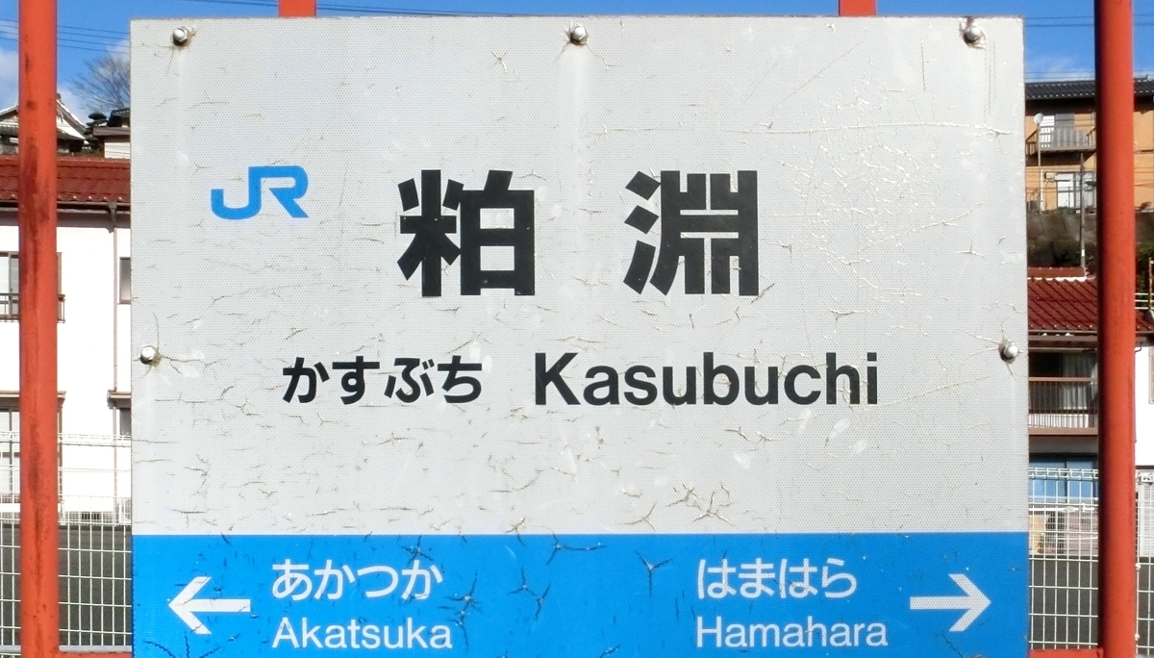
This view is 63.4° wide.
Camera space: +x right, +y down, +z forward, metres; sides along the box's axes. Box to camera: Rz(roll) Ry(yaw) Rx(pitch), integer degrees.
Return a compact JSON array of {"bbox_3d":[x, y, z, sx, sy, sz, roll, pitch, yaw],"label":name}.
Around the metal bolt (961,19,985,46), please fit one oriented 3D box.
[{"bbox_3d":[0.530,-0.391,1.243,0.027,0.028,0.020,0,0,0],"label":"metal bolt"}]

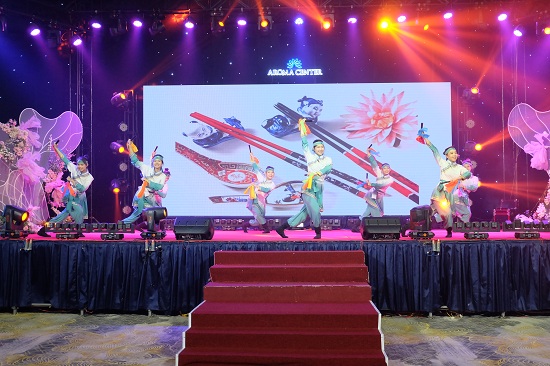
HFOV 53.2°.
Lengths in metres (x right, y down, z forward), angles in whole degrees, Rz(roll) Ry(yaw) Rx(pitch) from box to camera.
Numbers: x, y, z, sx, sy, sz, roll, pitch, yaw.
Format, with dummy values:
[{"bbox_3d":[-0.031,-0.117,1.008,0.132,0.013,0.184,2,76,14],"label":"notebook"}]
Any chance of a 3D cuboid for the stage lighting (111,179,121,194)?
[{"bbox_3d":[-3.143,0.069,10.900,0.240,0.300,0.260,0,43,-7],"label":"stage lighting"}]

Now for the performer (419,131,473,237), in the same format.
[{"bbox_3d":[2.683,0.032,8.700,0.800,1.750,0.620,1,-3,-25],"label":"performer"}]

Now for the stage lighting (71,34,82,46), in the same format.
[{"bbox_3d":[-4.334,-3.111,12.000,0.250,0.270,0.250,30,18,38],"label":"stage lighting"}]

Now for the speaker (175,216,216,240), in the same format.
[{"bbox_3d":[-1.230,0.692,8.450,0.570,0.350,0.430,0,-1,6],"label":"speaker"}]

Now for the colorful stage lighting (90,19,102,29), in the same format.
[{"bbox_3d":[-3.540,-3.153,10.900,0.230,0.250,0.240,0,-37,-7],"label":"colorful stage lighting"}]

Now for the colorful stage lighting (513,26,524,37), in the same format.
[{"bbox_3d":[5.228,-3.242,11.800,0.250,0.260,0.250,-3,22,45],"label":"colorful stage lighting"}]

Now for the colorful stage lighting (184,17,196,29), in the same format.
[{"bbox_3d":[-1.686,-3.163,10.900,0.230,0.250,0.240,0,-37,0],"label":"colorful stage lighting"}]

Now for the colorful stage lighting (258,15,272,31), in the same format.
[{"bbox_3d":[-0.197,-3.329,11.400,0.300,0.360,0.300,0,-2,0],"label":"colorful stage lighting"}]

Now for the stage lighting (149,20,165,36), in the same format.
[{"bbox_3d":[-2.340,-3.124,10.900,0.310,0.400,0.310,-1,-1,29],"label":"stage lighting"}]

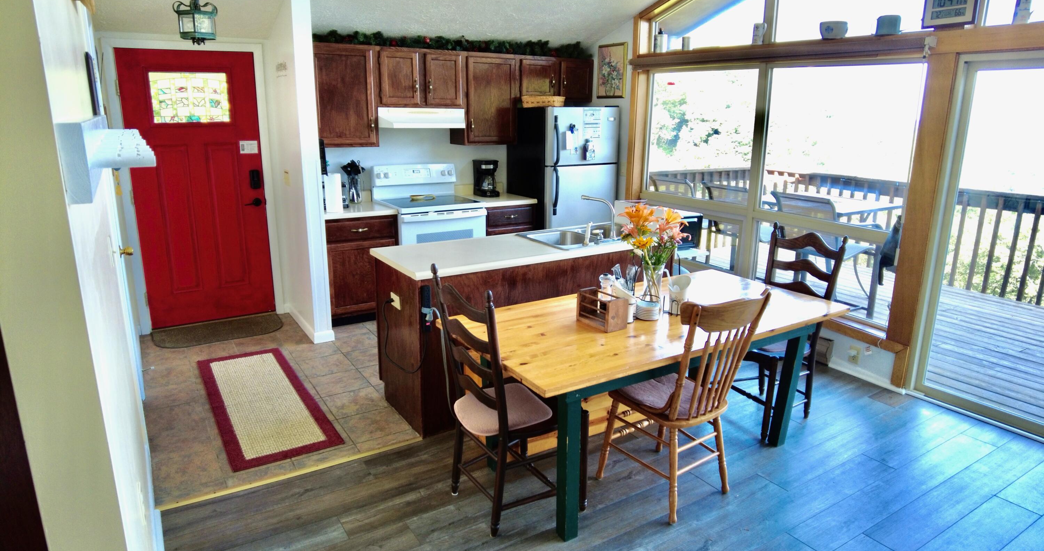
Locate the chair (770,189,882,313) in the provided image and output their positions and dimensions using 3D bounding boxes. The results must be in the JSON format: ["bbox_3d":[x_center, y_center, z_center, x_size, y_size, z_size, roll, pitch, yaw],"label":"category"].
[{"bbox_3d":[2.667,-0.181,5.313,0.670,1.070,0.610,-13,20,-42],"label":"chair"}]

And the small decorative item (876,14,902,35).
[{"bbox_3d":[2.212,-1.509,3.647,0.125,0.107,0.130,-9,18,-32],"label":"small decorative item"}]

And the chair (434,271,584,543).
[{"bbox_3d":[-0.047,0.478,2.515,0.505,1.040,0.490,-9,17,-33],"label":"chair"}]

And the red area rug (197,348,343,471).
[{"bbox_3d":[-1.544,0.718,3.567,0.517,0.012,1.547,-8,17,-32],"label":"red area rug"}]

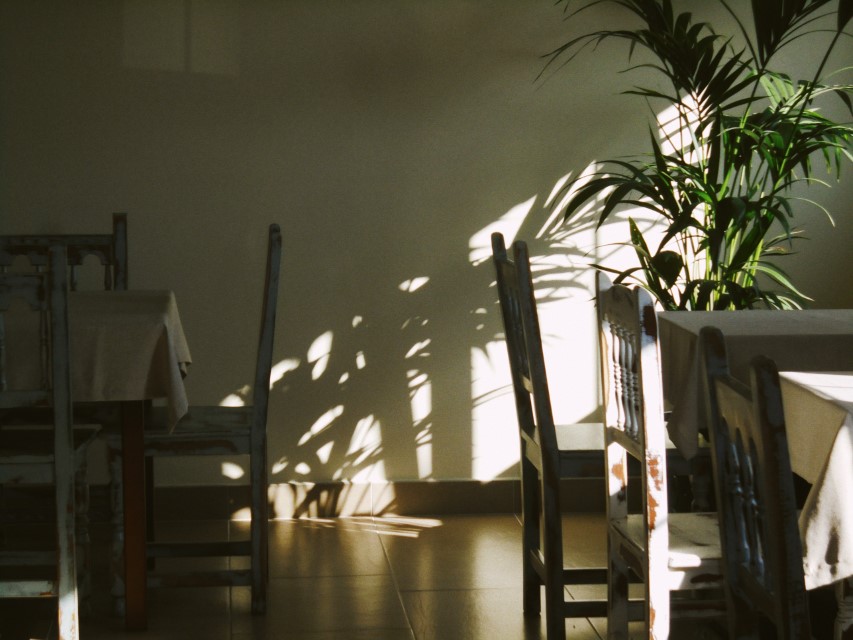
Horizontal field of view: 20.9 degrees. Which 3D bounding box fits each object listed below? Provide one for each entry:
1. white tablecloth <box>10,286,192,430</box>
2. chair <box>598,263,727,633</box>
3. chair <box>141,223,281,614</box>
[{"bbox_3d":[-1.006,0.098,5.762,0.840,0.280,0.780,-1,6,-5],"label":"white tablecloth"},{"bbox_3d":[0.571,0.387,4.327,0.430,0.935,0.455,-1,6,-8],"label":"chair"},{"bbox_3d":[-0.585,0.238,5.862,0.440,0.935,0.455,-1,6,-5],"label":"chair"}]

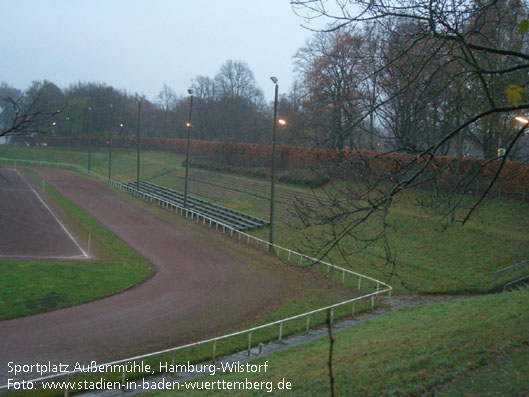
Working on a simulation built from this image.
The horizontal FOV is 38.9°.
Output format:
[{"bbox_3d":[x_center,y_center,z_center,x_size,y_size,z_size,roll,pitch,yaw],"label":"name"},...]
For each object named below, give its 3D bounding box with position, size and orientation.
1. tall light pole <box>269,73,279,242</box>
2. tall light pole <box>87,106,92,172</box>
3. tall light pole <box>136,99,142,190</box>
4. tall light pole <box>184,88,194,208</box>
[{"bbox_3d":[0.545,-2.305,51.041,0.550,12.060,0.450,1,4,-21],"label":"tall light pole"},{"bbox_3d":[-31.773,-10.371,135.845,0.550,12.210,0.450,1,4,-21],"label":"tall light pole"},{"bbox_3d":[-15.881,-6.424,94.165,0.550,12.170,0.450,1,4,-21],"label":"tall light pole"},{"bbox_3d":[-7.468,-4.487,72.733,0.550,12.230,0.450,1,4,-21],"label":"tall light pole"}]

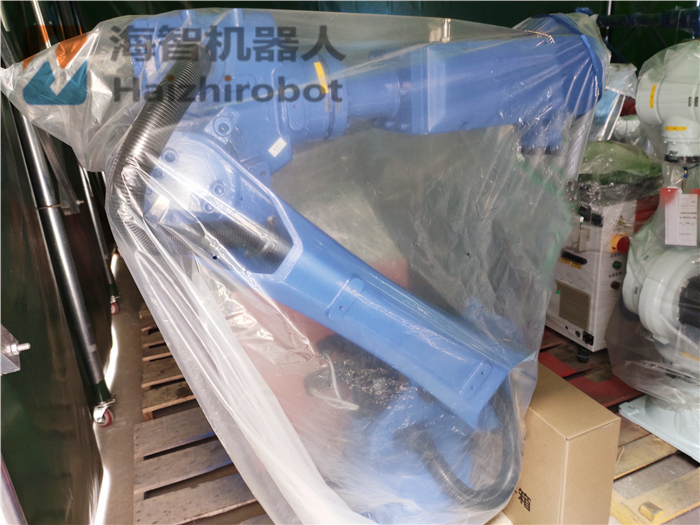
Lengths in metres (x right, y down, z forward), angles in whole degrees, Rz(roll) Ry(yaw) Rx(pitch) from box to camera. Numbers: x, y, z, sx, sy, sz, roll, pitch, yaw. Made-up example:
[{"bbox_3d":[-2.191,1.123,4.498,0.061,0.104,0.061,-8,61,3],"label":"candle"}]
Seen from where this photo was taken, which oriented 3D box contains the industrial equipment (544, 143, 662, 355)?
[{"bbox_3d":[0.892,-0.063,1.855,0.226,0.719,0.289,-12,20,-19],"label":"industrial equipment"}]

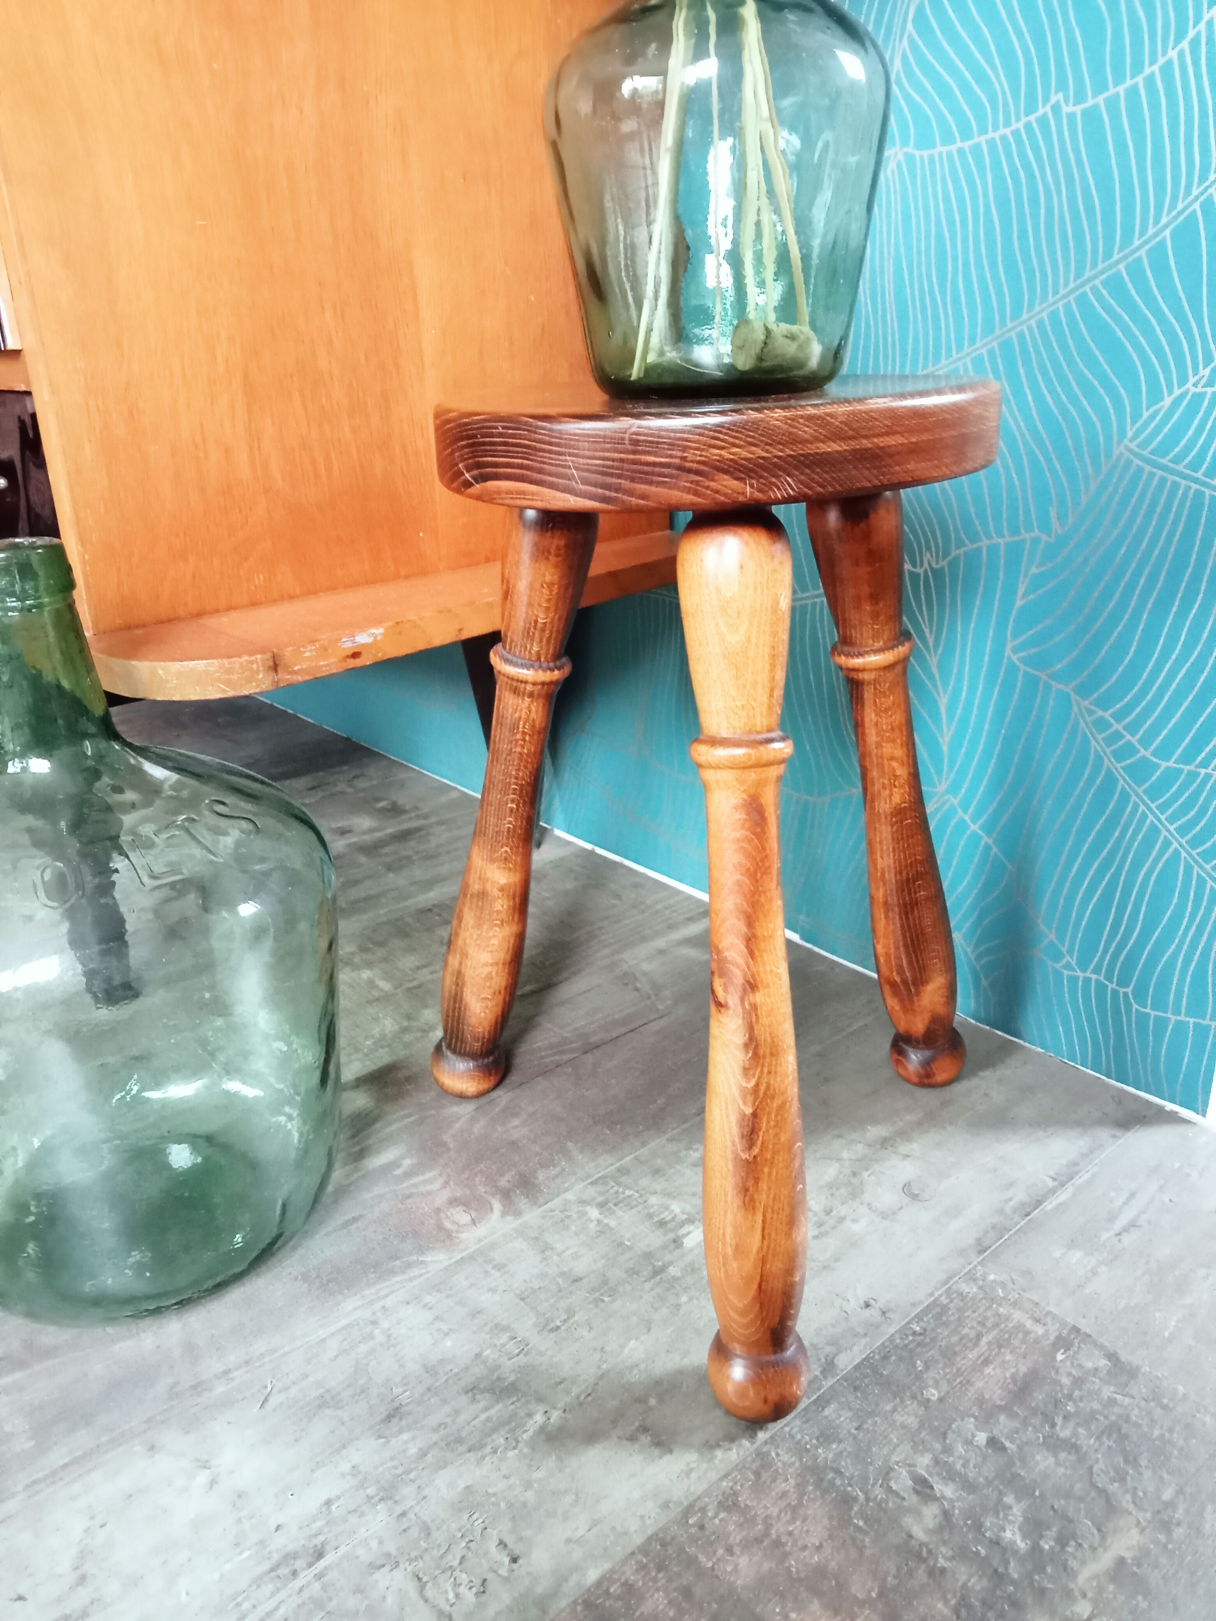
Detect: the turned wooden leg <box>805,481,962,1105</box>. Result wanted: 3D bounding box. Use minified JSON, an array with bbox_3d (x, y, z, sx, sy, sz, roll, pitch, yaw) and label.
[{"bbox_3d":[0.172,-0.003,0.787,0.049,0.424,0.049,-27,30,-23],"label":"turned wooden leg"}]

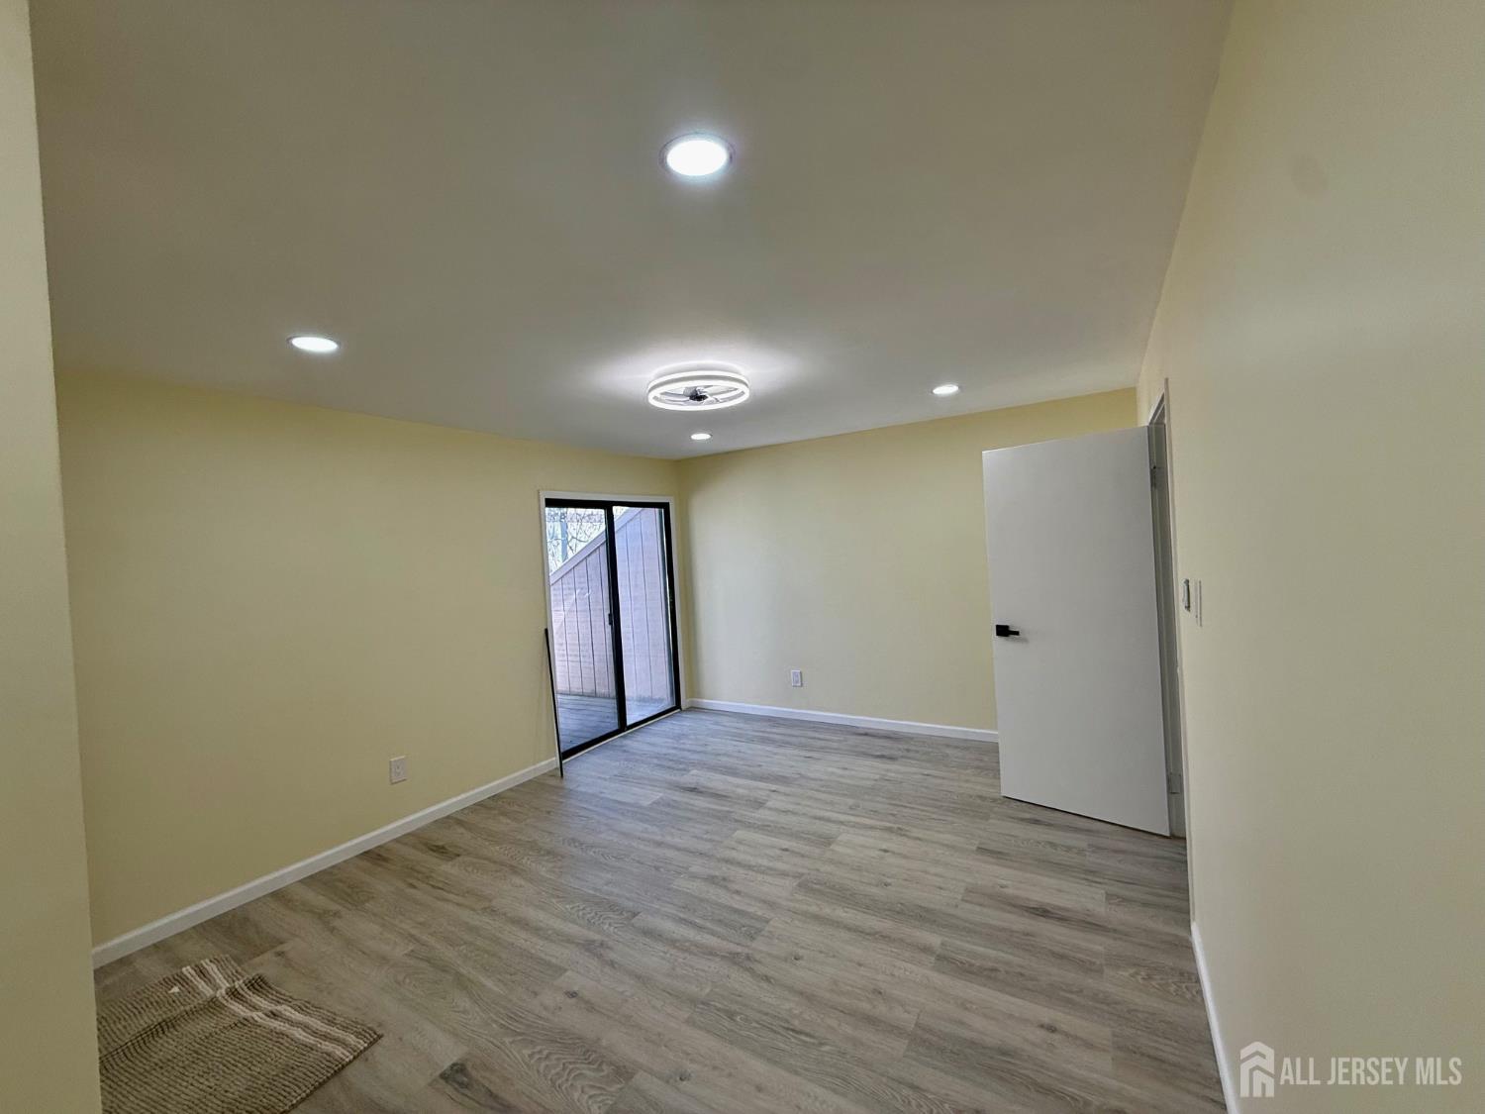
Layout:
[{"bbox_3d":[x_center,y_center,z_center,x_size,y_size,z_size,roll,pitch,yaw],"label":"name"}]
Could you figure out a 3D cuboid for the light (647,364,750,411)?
[{"bbox_3d":[-0.216,-0.858,3.001,0.505,0.120,0.505,-3,1,0],"label":"light"}]

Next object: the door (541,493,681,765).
[{"bbox_3d":[-1.069,0.521,5.226,0.100,2.010,1.540,-3,1,31],"label":"door"}]

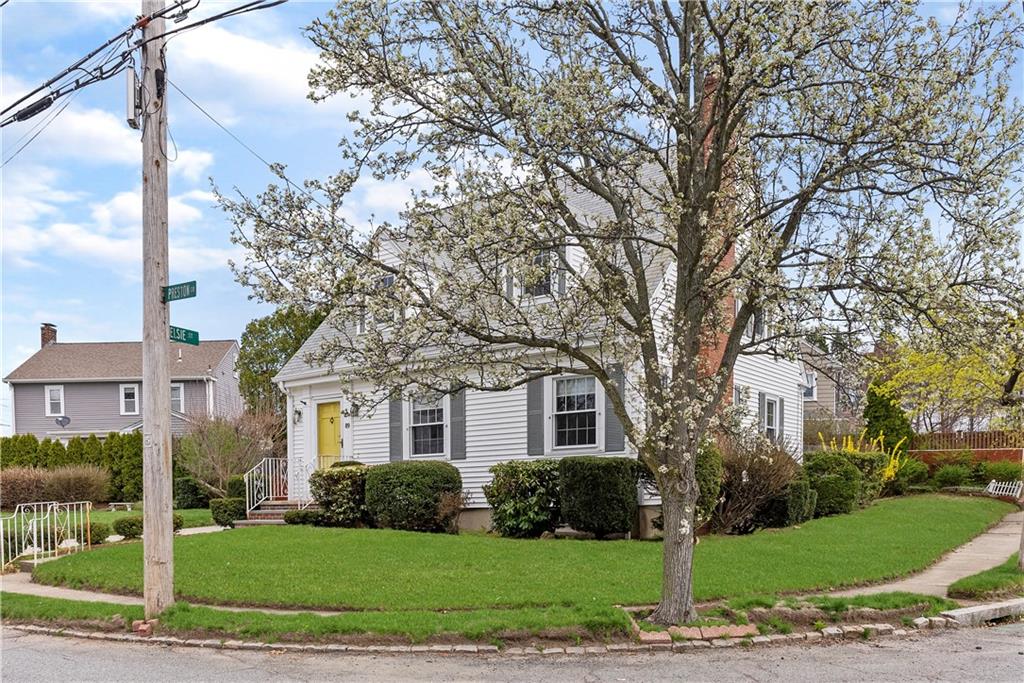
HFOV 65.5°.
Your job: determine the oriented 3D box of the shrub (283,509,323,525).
[{"bbox_3d":[-4.398,3.691,16.800,0.880,0.360,0.620,-5,-7,34],"label":"shrub"}]

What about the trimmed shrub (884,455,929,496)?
[{"bbox_3d":[11.123,3.797,22.400,1.300,1.100,1.200,-6,-9,37],"label":"trimmed shrub"}]

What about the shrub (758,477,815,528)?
[{"bbox_3d":[5.790,3.396,16.800,1.200,1.100,1.150,-6,-9,37],"label":"shrub"}]

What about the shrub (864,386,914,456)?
[{"bbox_3d":[12.257,2.873,26.000,1.750,3.100,1.700,-4,-8,25],"label":"shrub"}]

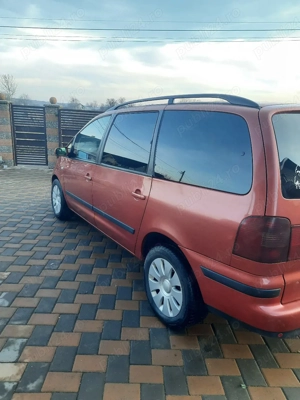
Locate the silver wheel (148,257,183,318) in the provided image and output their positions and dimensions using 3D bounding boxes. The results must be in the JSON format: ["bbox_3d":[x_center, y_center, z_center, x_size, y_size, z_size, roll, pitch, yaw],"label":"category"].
[{"bbox_3d":[0.121,0.657,2.201,0.090,0.440,0.440,-6,17,-33],"label":"silver wheel"}]

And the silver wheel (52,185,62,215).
[{"bbox_3d":[-1.429,-0.009,4.479,0.090,0.440,0.440,-6,17,-33],"label":"silver wheel"}]

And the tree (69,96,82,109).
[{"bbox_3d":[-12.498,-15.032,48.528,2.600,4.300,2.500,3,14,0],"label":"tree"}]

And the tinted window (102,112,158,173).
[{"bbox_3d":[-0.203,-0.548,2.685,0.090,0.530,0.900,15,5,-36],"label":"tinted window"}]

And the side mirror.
[{"bbox_3d":[-1.167,-0.623,3.799,0.200,0.150,0.110,-6,17,-33],"label":"side mirror"}]

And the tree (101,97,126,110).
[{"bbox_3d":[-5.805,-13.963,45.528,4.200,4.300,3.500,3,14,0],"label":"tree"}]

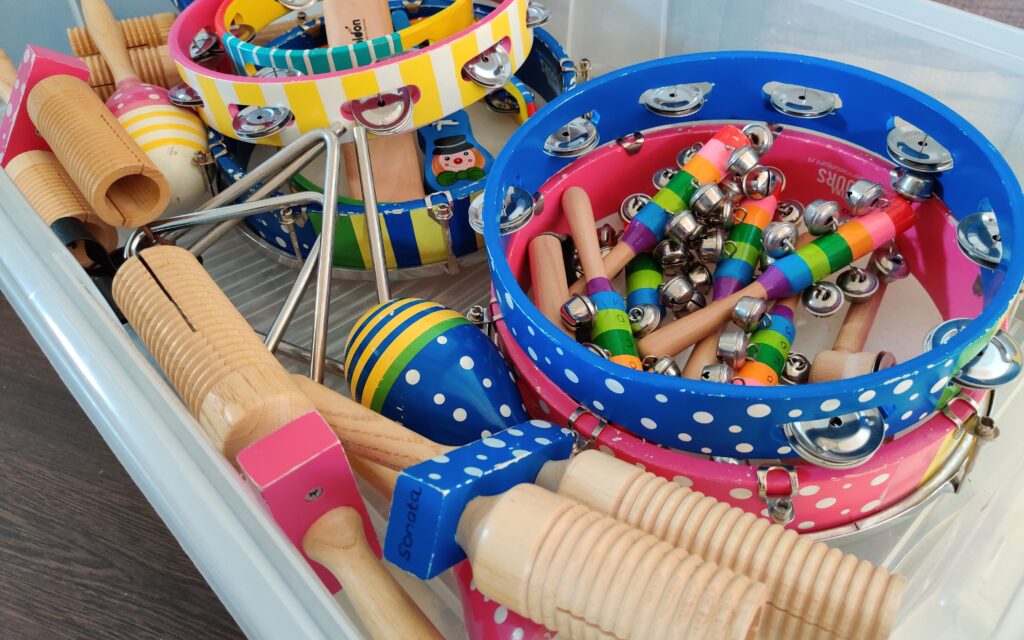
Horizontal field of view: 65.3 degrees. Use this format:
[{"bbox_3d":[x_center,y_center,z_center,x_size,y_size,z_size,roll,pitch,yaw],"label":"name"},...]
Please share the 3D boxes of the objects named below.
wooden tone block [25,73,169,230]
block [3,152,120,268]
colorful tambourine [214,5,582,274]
[{"bbox_3d":[-0.247,-0.102,0.473,0.041,0.041,0.111,-34,58,-22],"label":"wooden tone block"},{"bbox_3d":[-0.282,-0.070,0.497,0.041,0.041,0.080,-34,58,-22],"label":"block"},{"bbox_3d":[-0.078,-0.138,0.560,0.260,0.053,0.260,-6,49,0],"label":"colorful tambourine"}]

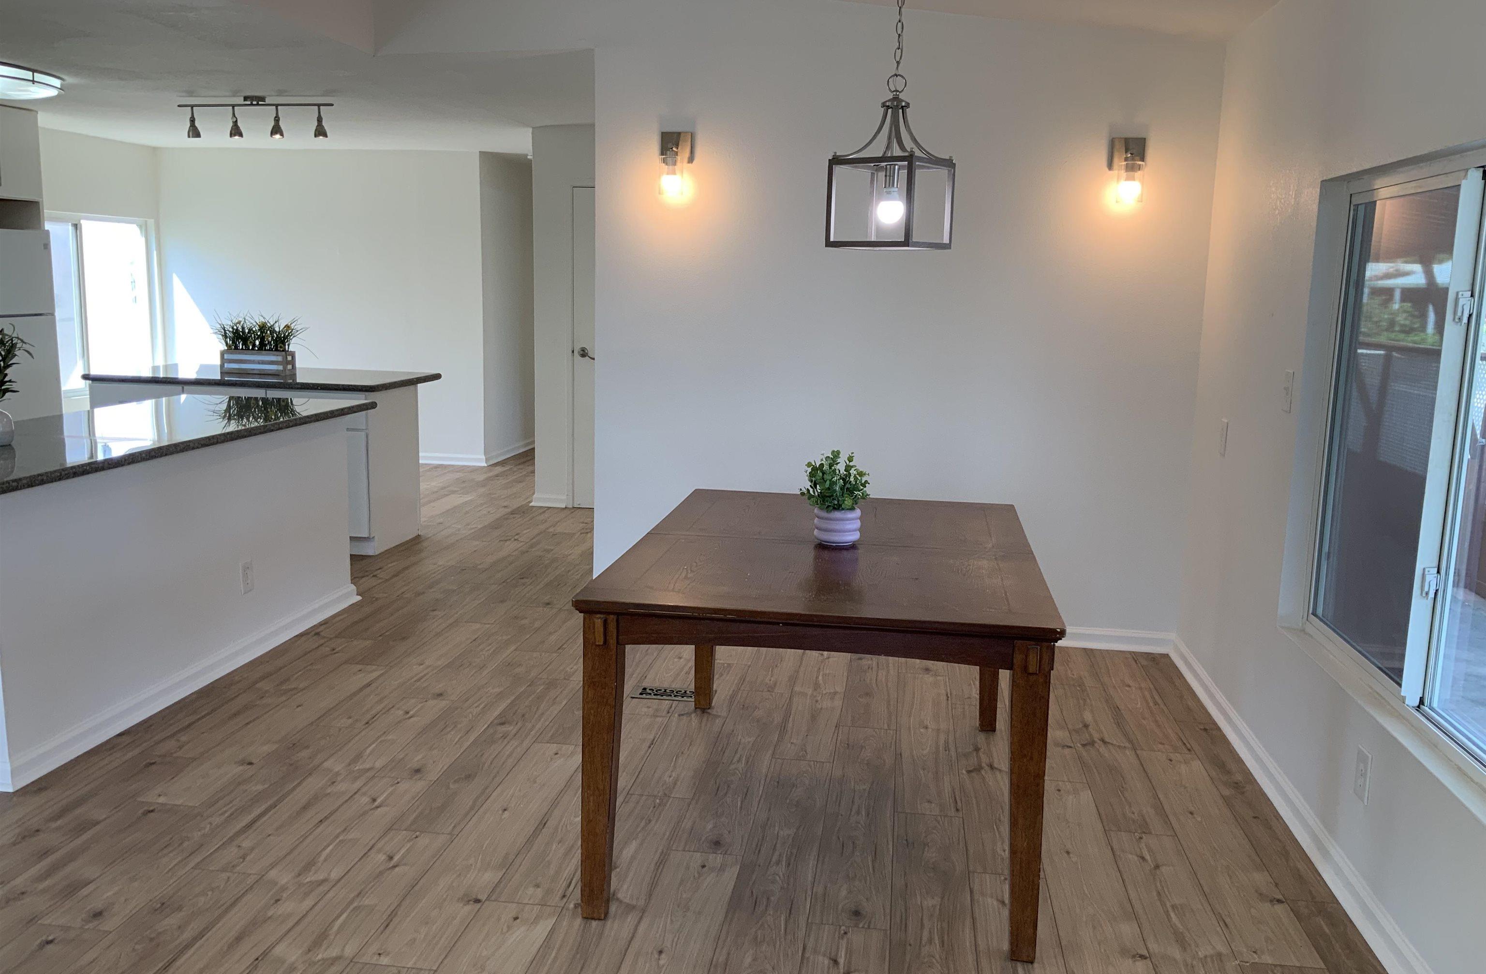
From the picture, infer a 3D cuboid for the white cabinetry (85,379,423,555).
[{"bbox_3d":[-2.682,-0.149,6.914,1.570,0.880,0.640,3,9,8],"label":"white cabinetry"}]

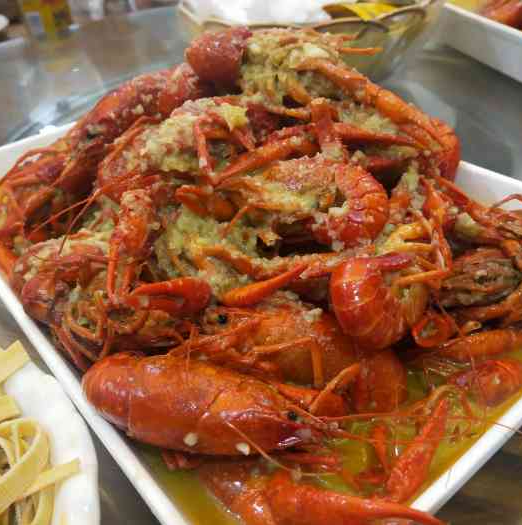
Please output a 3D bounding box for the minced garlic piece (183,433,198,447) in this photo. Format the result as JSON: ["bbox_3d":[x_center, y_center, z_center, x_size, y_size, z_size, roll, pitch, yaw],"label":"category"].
[{"bbox_3d":[-0.023,0.057,0.195,0.004,0.004,0.004,-6,38,0],"label":"minced garlic piece"}]

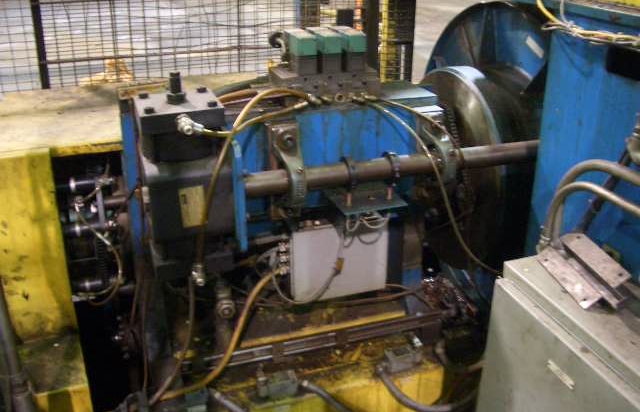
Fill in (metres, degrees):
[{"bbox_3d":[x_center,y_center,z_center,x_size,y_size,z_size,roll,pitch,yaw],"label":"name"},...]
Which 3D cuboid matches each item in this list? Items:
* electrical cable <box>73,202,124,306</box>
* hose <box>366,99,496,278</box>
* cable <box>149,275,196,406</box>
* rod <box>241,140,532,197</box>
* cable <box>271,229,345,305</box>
[{"bbox_3d":[-0.674,0.151,1.922,0.164,0.348,0.112,-8,25,-18],"label":"electrical cable"},{"bbox_3d":[0.398,-0.030,2.122,0.501,0.656,0.177,-8,25,-18],"label":"hose"},{"bbox_3d":[-0.417,0.381,1.826,0.176,0.322,0.136,-8,25,-18],"label":"cable"},{"bbox_3d":[0.258,-0.121,2.005,0.998,0.064,0.064,-8,25,-18],"label":"rod"},{"bbox_3d":[-0.048,0.179,2.091,0.223,0.256,0.132,-8,25,-18],"label":"cable"}]

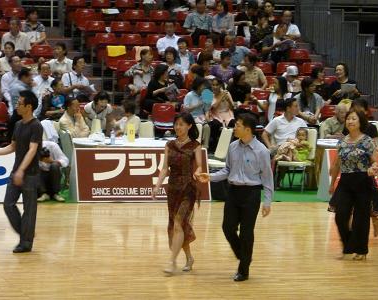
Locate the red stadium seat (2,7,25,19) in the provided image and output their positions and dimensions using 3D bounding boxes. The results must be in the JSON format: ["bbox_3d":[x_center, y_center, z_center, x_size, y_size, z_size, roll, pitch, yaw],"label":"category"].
[{"bbox_3d":[-2.966,-2.241,39.689,0.420,0.400,0.440,0,5,-14],"label":"red stadium seat"}]

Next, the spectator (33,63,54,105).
[{"bbox_3d":[-2.326,-0.784,37.000,0.520,1.220,0.780,-1,5,-9],"label":"spectator"}]

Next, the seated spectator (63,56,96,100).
[{"bbox_3d":[-1.767,-0.863,37.000,0.550,1.270,0.800,-1,5,-17],"label":"seated spectator"}]

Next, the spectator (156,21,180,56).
[{"bbox_3d":[-0.349,-1.461,37.726,0.500,1.260,0.750,0,5,-10],"label":"spectator"}]

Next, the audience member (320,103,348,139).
[{"bbox_3d":[2.136,-0.067,33.244,0.480,1.200,0.750,-1,6,-25],"label":"audience member"}]

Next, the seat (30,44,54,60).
[{"bbox_3d":[-2.354,-1.490,37.397,0.420,0.400,0.440,0,5,-14],"label":"seat"}]

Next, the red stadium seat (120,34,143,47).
[{"bbox_3d":[-0.920,-1.719,38.564,0.420,0.400,0.440,0,5,-14],"label":"red stadium seat"}]

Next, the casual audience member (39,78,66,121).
[{"bbox_3d":[-2.044,-0.475,35.527,0.500,1.200,0.750,0,5,-15],"label":"casual audience member"}]

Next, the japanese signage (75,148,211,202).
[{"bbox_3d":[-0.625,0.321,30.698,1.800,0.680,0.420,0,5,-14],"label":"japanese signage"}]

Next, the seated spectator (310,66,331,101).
[{"bbox_3d":[2.195,-0.719,37.470,0.500,1.220,0.750,-1,5,-25],"label":"seated spectator"}]

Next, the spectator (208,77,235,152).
[{"bbox_3d":[0.510,-0.566,36.300,0.500,1.180,0.720,1,5,9],"label":"spectator"}]

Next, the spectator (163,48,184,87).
[{"bbox_3d":[-0.253,-1.085,37.800,0.500,1.200,0.750,0,5,3],"label":"spectator"}]

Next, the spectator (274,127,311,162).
[{"bbox_3d":[1.419,-0.076,31.700,0.380,0.480,0.480,5,6,45],"label":"spectator"}]

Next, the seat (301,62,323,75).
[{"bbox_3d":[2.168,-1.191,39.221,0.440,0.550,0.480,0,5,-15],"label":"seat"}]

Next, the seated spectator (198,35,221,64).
[{"bbox_3d":[0.327,-1.263,38.585,0.500,1.250,0.720,1,5,-5],"label":"seated spectator"}]

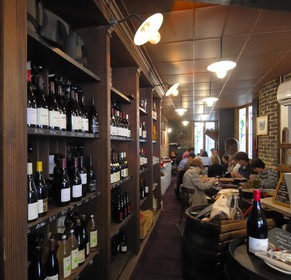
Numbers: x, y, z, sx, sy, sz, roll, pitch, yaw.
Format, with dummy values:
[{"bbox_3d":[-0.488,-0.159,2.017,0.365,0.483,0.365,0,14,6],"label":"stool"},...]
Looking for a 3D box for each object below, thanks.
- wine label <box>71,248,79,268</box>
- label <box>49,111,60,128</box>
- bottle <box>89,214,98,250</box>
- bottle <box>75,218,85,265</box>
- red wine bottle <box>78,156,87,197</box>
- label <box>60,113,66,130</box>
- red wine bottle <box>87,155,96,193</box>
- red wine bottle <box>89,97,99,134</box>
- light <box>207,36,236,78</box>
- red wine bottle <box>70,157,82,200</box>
[{"bbox_3d":[-0.481,0.809,1.444,0.015,0.127,0.060,0,-1,38],"label":"wine label"},{"bbox_3d":[-0.555,-0.127,1.312,0.024,0.102,0.073,0,0,27],"label":"label"},{"bbox_3d":[-0.436,0.786,1.780,0.077,0.303,0.077,0,0,0],"label":"bottle"},{"bbox_3d":[-0.490,0.754,1.560,0.080,0.310,0.080,-1,-1,40],"label":"bottle"},{"bbox_3d":[-0.488,0.280,1.630,0.079,0.300,0.079,-1,-1,40],"label":"red wine bottle"},{"bbox_3d":[-0.545,-0.120,1.397,0.024,0.102,0.073,0,0,27],"label":"label"},{"bbox_3d":[-0.456,0.282,1.775,0.080,0.295,0.080,0,-1,-38],"label":"red wine bottle"},{"bbox_3d":[-0.428,-0.203,1.740,0.080,0.303,0.080,0,-1,0],"label":"red wine bottle"},{"bbox_3d":[0.874,-0.949,2.420,0.310,0.480,0.310,0,-1,0],"label":"light"},{"bbox_3d":[-0.497,0.279,1.535,0.081,0.295,0.081,0,-1,-38],"label":"red wine bottle"}]

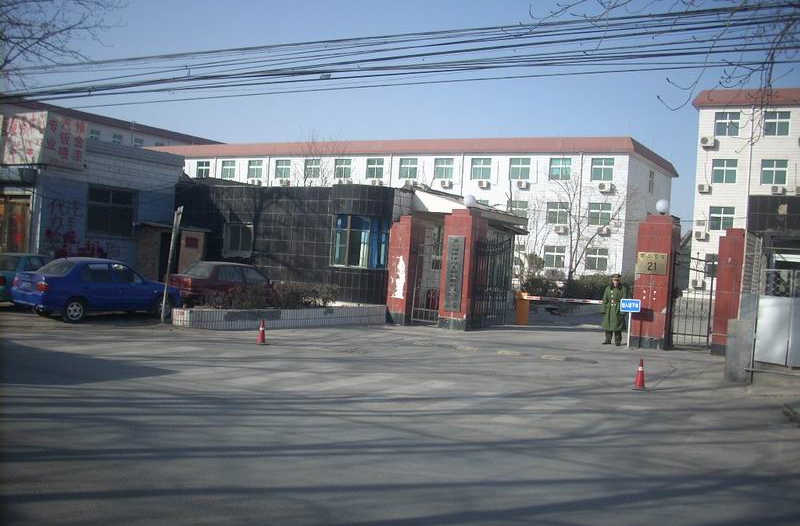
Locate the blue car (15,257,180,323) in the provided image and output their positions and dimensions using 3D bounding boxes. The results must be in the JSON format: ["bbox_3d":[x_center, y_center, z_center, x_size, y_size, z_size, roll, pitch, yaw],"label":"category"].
[{"bbox_3d":[-7.123,0.624,20.645,1.650,1.440,4.180,3,0,42],"label":"blue car"}]

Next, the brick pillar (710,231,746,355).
[{"bbox_3d":[7.782,0.702,20.259,0.590,3.000,0.600,3,0,30],"label":"brick pillar"}]

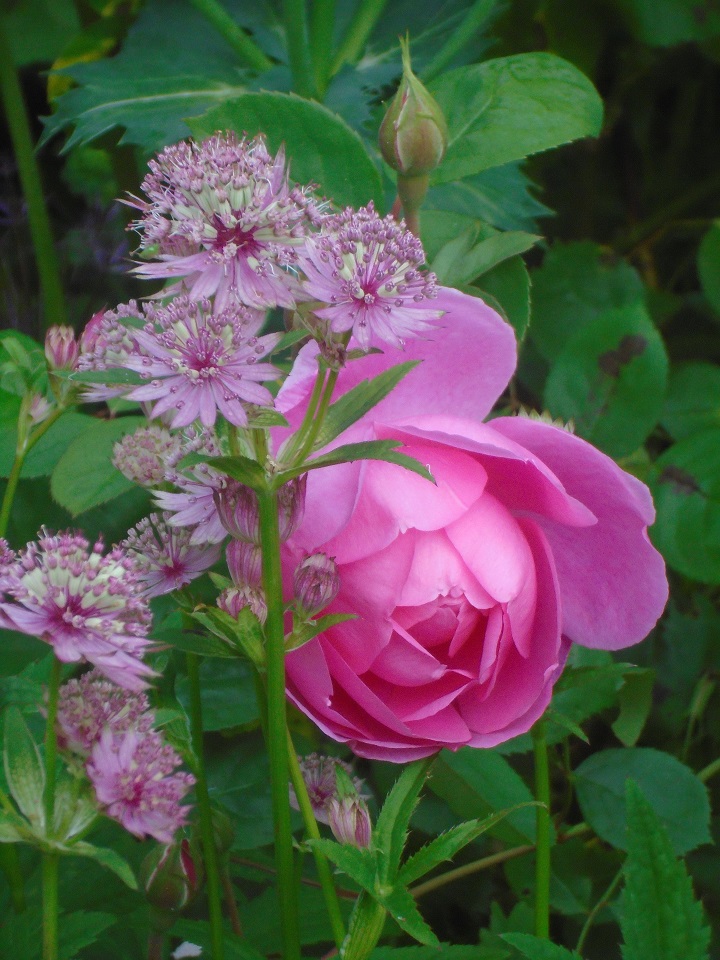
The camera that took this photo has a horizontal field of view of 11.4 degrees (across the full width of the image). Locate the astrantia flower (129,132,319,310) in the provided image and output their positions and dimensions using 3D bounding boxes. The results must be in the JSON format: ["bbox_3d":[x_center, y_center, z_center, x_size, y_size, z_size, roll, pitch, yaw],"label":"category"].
[{"bbox_3d":[-0.029,-0.054,0.760,0.041,0.032,0.030,0,14,0],"label":"astrantia flower"}]

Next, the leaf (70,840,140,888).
[{"bbox_3d":[-0.060,0.090,0.845,0.020,0.006,0.009,29,24,14],"label":"leaf"}]

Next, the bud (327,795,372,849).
[{"bbox_3d":[-0.003,0.082,0.870,0.011,0.013,0.011,-1,15,0],"label":"bud"}]

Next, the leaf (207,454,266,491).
[{"bbox_3d":[-0.026,-0.002,0.770,0.014,0.008,0.007,-10,20,-29],"label":"leaf"}]

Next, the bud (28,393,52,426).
[{"bbox_3d":[-0.072,-0.016,0.809,0.005,0.008,0.005,15,15,0],"label":"bud"}]

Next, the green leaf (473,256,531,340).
[{"bbox_3d":[0.032,-0.046,0.875,0.021,0.031,0.006,-22,-18,-28],"label":"green leaf"}]

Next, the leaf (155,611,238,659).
[{"bbox_3d":[-0.035,0.033,0.775,0.019,0.009,0.012,0,14,0],"label":"leaf"}]

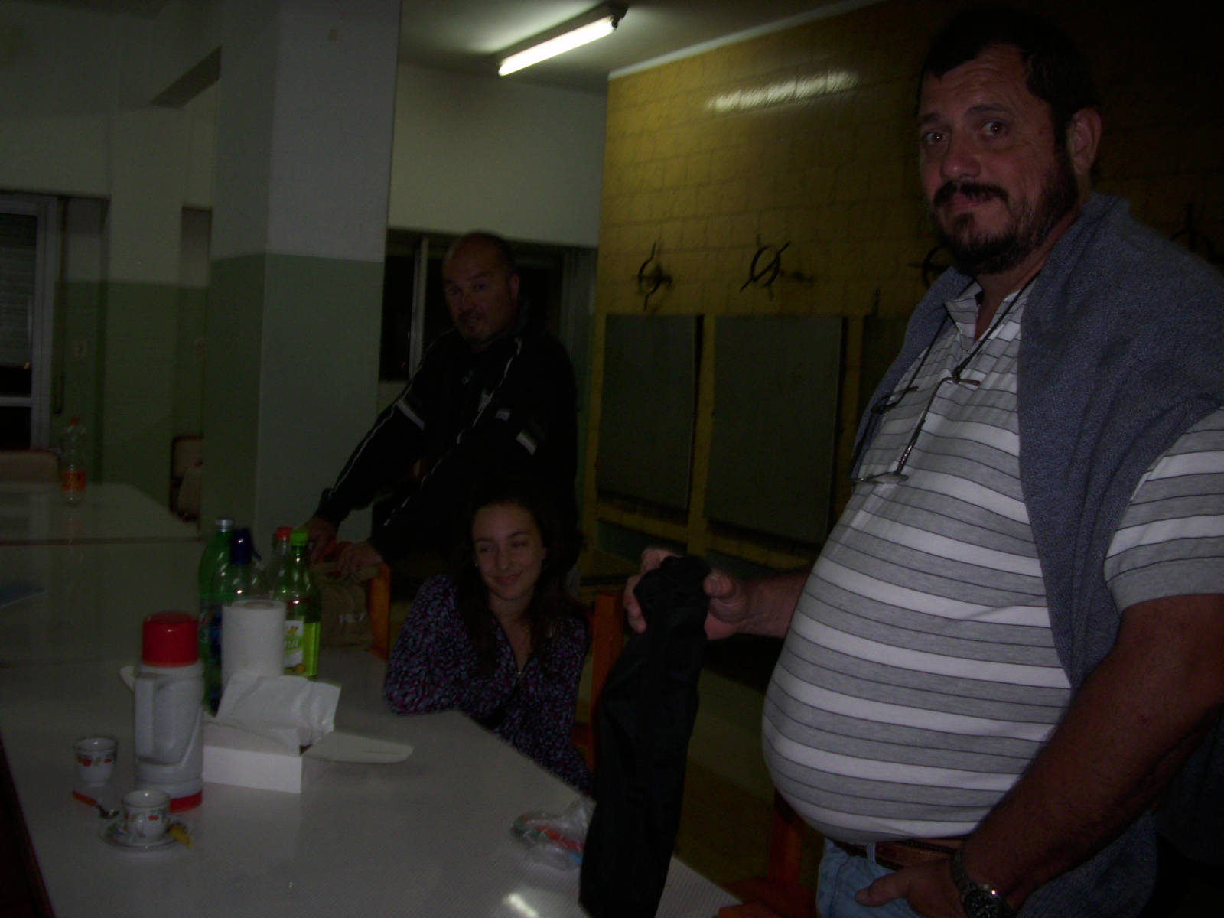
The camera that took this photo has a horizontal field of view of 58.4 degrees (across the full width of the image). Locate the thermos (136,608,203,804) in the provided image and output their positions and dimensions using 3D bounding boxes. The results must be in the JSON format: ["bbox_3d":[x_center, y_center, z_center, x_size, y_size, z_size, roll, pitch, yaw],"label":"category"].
[{"bbox_3d":[-0.640,0.361,1.591,0.105,0.277,0.102,-3,8,-45],"label":"thermos"}]

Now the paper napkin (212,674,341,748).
[{"bbox_3d":[-0.532,0.400,1.740,0.200,0.090,0.130,4,5,6],"label":"paper napkin"}]

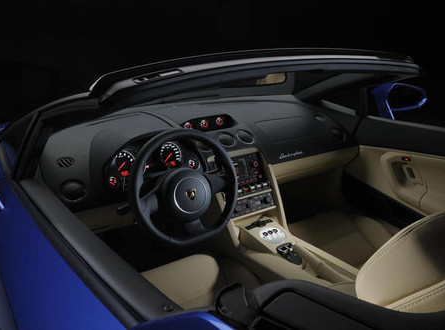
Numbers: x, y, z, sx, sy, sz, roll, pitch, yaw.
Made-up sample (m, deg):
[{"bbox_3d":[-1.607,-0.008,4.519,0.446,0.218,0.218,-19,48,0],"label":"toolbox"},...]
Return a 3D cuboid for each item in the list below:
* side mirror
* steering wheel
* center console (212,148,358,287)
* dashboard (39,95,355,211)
[{"bbox_3d":[0.830,-0.288,2.331,0.220,0.180,0.165,-8,18,-18],"label":"side mirror"},{"bbox_3d":[-0.119,0.067,1.532,0.360,0.350,0.090,-12,-3,-29],"label":"steering wheel"},{"bbox_3d":[0.234,0.205,1.684,0.260,0.365,0.700,-12,20,-29],"label":"center console"},{"bbox_3d":[-0.046,-0.102,2.057,1.340,0.265,0.570,-12,20,-29],"label":"dashboard"}]

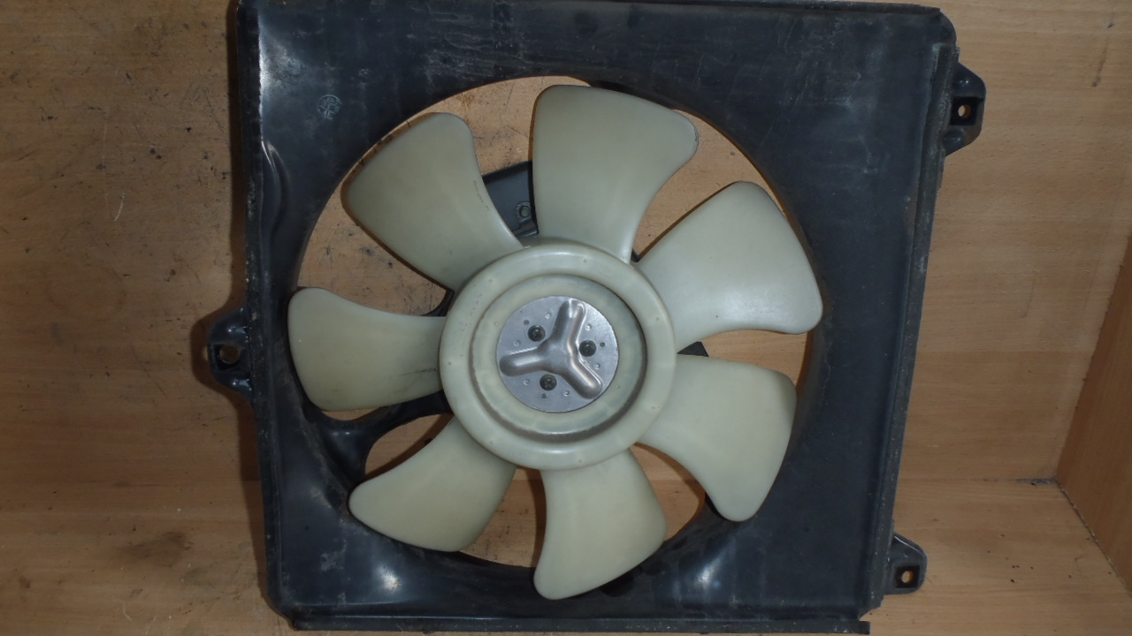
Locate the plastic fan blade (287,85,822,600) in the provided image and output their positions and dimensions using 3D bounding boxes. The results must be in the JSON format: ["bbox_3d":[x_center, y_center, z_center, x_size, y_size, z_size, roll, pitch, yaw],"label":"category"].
[{"bbox_3d":[-0.006,0.023,0.567,0.325,0.322,0.055,-1,15,-2],"label":"plastic fan blade"}]

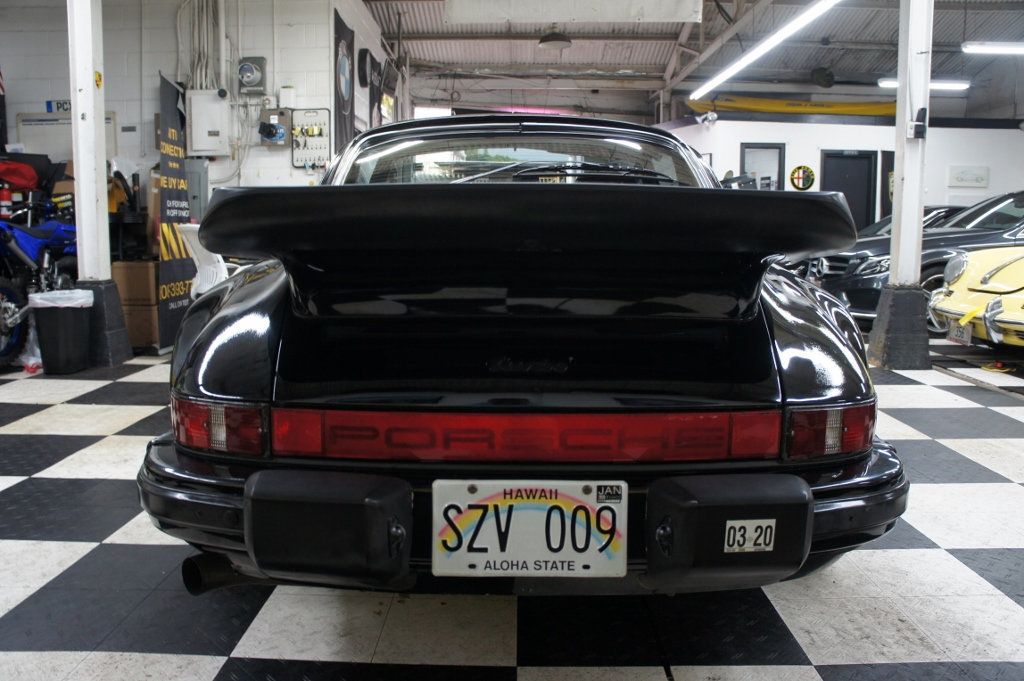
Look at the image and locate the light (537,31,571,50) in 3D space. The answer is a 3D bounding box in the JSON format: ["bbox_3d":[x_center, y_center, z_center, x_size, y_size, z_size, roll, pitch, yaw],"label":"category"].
[{"bbox_3d":[0.555,-3.818,9.800,0.425,0.200,0.425,0,8,1],"label":"light"}]

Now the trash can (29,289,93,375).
[{"bbox_3d":[-2.908,-0.051,5.019,0.285,0.520,0.295,0,8,1],"label":"trash can"}]

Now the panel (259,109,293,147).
[{"bbox_3d":[-2.056,-1.855,6.714,0.257,0.309,0.170,0,8,2],"label":"panel"}]

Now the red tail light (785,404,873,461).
[{"bbox_3d":[0.588,0.157,1.434,0.231,0.095,0.105,-2,8,-12],"label":"red tail light"}]

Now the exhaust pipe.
[{"bbox_3d":[-0.516,0.434,1.467,0.180,0.080,0.080,-4,9,-31],"label":"exhaust pipe"}]

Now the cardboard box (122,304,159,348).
[{"bbox_3d":[-3.063,-0.141,6.361,0.440,0.343,0.400,0,8,1],"label":"cardboard box"}]

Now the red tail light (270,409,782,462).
[{"bbox_3d":[0.022,0.165,1.361,0.909,0.087,0.057,0,8,1],"label":"red tail light"}]

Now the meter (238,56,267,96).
[{"bbox_3d":[-2.244,-2.286,6.649,0.225,0.308,0.190,0,8,2],"label":"meter"}]

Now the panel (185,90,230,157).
[{"bbox_3d":[-2.656,-1.894,6.742,0.363,0.547,0.120,0,8,2],"label":"panel"}]

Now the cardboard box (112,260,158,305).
[{"bbox_3d":[-3.062,-0.479,6.316,0.440,0.338,0.400,0,8,1],"label":"cardboard box"}]

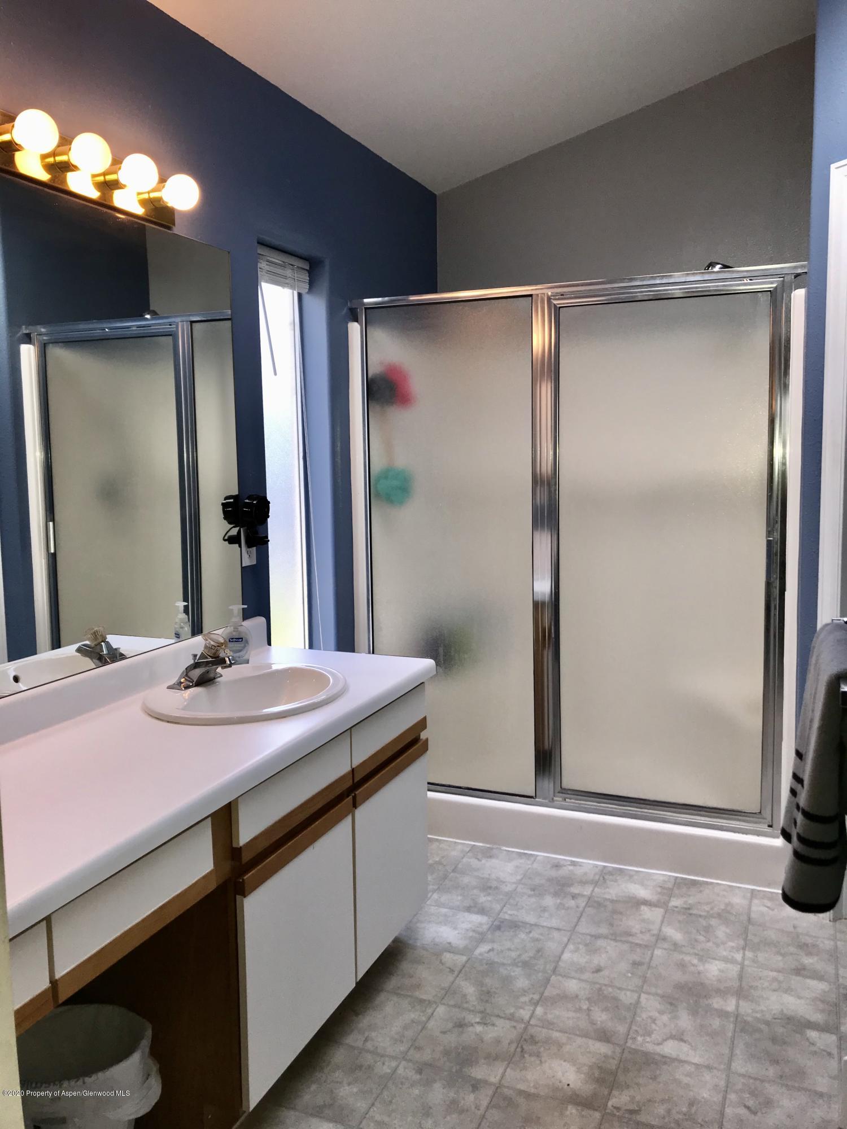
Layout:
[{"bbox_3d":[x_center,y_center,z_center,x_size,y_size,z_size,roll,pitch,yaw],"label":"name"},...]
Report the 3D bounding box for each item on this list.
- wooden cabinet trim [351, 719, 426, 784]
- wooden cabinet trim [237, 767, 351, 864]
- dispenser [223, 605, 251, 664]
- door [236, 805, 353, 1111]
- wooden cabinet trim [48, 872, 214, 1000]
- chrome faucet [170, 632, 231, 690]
[{"bbox_3d":[-0.088,0.474,2.380,0.021,0.038,0.451,2,8,23],"label":"wooden cabinet trim"},{"bbox_3d":[-0.266,0.530,1.959,0.021,0.038,0.461,2,8,23],"label":"wooden cabinet trim"},{"bbox_3d":[-0.529,0.200,2.595,0.081,0.168,0.048,-2,7,-7],"label":"dispenser"},{"bbox_3d":[-0.263,0.837,2.000,0.018,0.439,0.459,2,8,23],"label":"door"},{"bbox_3d":[-0.461,0.592,1.496,0.021,0.037,0.385,2,8,23],"label":"wooden cabinet trim"},{"bbox_3d":[-0.550,0.238,2.318,0.149,0.131,0.153,2,8,23],"label":"chrome faucet"}]

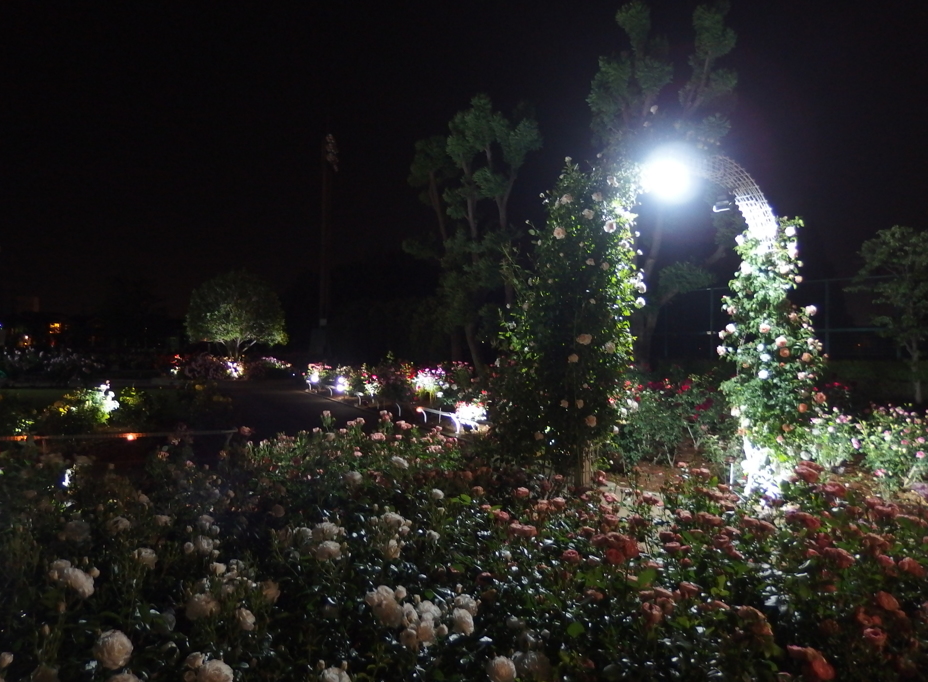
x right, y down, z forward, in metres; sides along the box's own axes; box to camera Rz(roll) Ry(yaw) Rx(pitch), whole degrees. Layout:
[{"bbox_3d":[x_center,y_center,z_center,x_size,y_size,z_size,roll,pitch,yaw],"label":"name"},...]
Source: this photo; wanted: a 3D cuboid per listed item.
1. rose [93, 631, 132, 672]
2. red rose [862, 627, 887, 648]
[{"bbox_3d":[-0.759,0.670,1.600,0.085,0.087,0.085,1,-1,-25],"label":"rose"},{"bbox_3d":[1.111,0.802,2.000,0.065,0.055,0.062,1,0,29],"label":"red rose"}]

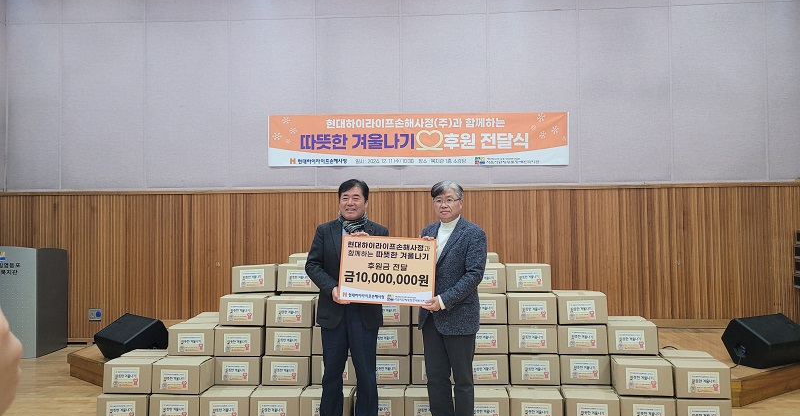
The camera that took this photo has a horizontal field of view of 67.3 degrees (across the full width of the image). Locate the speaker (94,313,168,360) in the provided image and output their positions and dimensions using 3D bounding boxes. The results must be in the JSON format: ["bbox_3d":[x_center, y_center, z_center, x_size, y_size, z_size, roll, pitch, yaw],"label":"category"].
[{"bbox_3d":[-2.410,1.187,5.435,0.600,0.379,0.430,-2,-2,41],"label":"speaker"}]

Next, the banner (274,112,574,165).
[{"bbox_3d":[0.197,-0.791,7.006,3.500,0.605,0.020,-1,-1,3],"label":"banner"}]

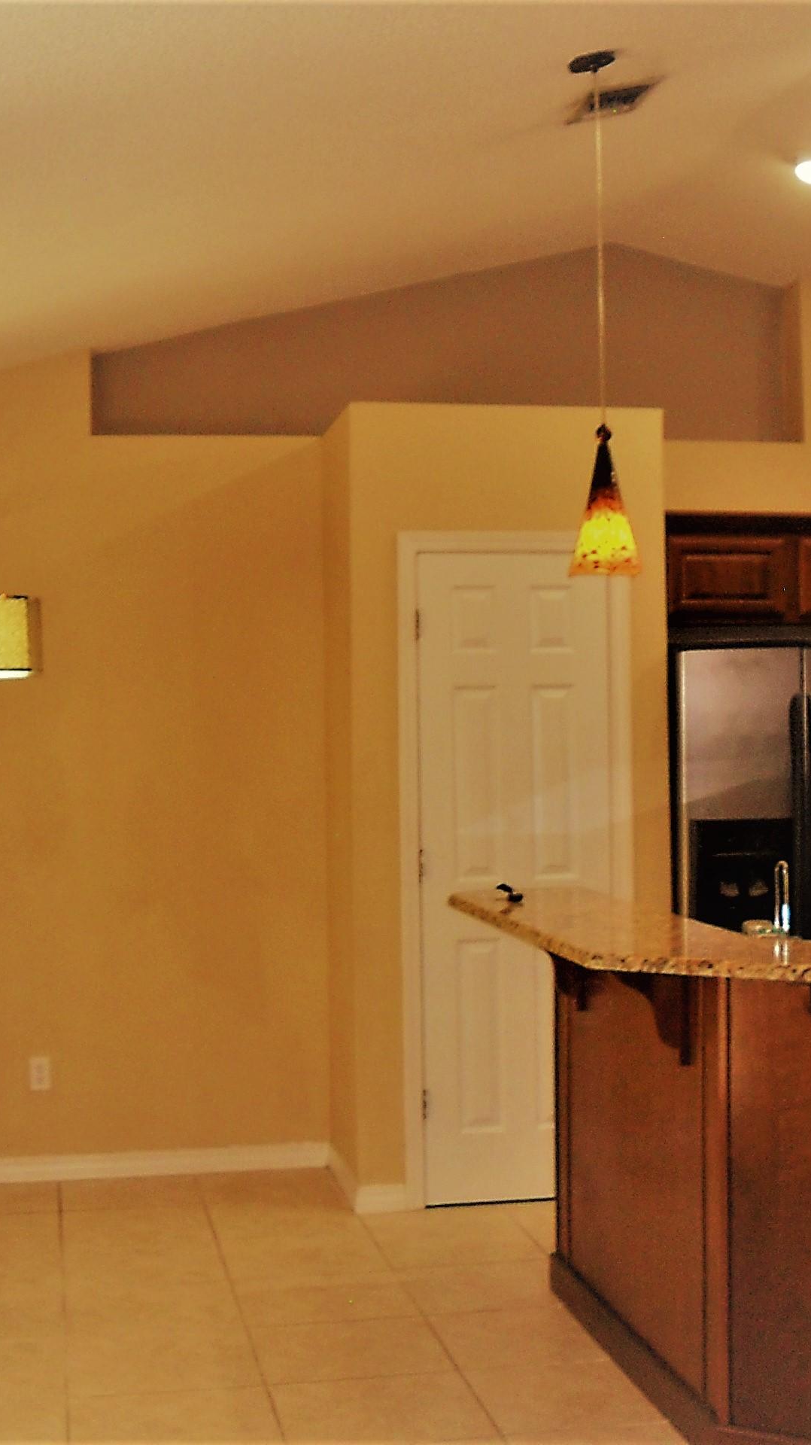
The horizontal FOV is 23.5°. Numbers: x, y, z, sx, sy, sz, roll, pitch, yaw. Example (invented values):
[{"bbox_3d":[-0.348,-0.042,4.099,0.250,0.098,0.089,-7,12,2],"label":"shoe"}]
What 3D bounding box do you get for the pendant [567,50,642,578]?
[{"bbox_3d":[0.450,-0.936,4.488,0.178,1.199,0.178,-1,0,-10],"label":"pendant"}]

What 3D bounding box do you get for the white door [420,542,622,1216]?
[{"bbox_3d":[0.355,0.482,6.123,0.622,2.035,0.043,-1,0,-10],"label":"white door"}]

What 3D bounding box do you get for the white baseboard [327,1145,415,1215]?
[{"bbox_3d":[-0.136,1.473,6.363,0.165,0.085,0.690,-1,0,-10],"label":"white baseboard"}]

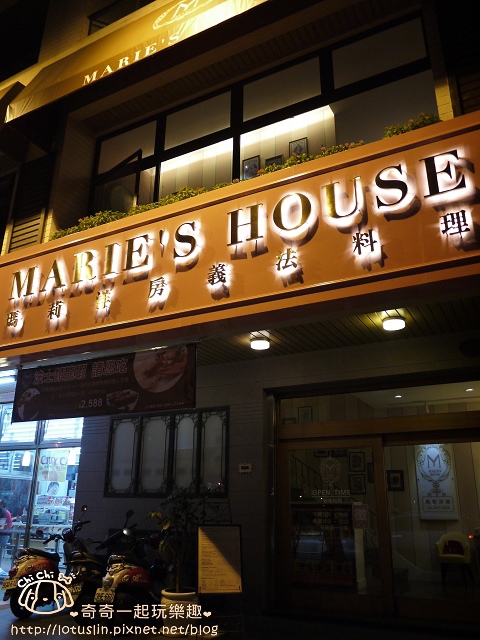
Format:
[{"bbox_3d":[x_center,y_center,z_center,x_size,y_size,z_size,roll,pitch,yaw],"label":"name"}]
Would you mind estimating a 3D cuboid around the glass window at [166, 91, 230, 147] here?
[{"bbox_3d":[-0.727,-3.379,8.800,1.308,0.747,0.060,-10,-22,26],"label":"glass window"}]

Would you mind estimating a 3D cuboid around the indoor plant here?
[{"bbox_3d":[-0.797,2.672,6.331,0.630,1.211,0.630,0,-19,0],"label":"indoor plant"}]

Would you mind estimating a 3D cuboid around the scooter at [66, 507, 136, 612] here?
[{"bbox_3d":[-1.653,3.271,6.828,0.680,1.180,1.740,-5,-20,15],"label":"scooter"}]

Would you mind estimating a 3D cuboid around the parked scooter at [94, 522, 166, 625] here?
[{"bbox_3d":[-1.213,3.191,6.505,0.660,1.120,1.700,-5,-20,15],"label":"parked scooter"}]

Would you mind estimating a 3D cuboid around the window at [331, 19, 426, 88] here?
[{"bbox_3d":[1.968,-3.815,7.437,1.296,0.729,0.060,-10,-22,26],"label":"window"}]

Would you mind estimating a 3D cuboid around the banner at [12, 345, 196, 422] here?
[{"bbox_3d":[-2.127,0.980,7.673,3.489,0.883,0.030,-10,-22,26],"label":"banner"}]

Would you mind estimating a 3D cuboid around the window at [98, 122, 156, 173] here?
[{"bbox_3d":[-2.074,-3.157,9.479,1.309,0.755,0.060,-10,-22,26],"label":"window"}]

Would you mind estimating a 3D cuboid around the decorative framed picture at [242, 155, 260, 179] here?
[{"bbox_3d":[0.207,-2.681,9.190,0.329,0.453,0.030,-10,-22,26],"label":"decorative framed picture"}]

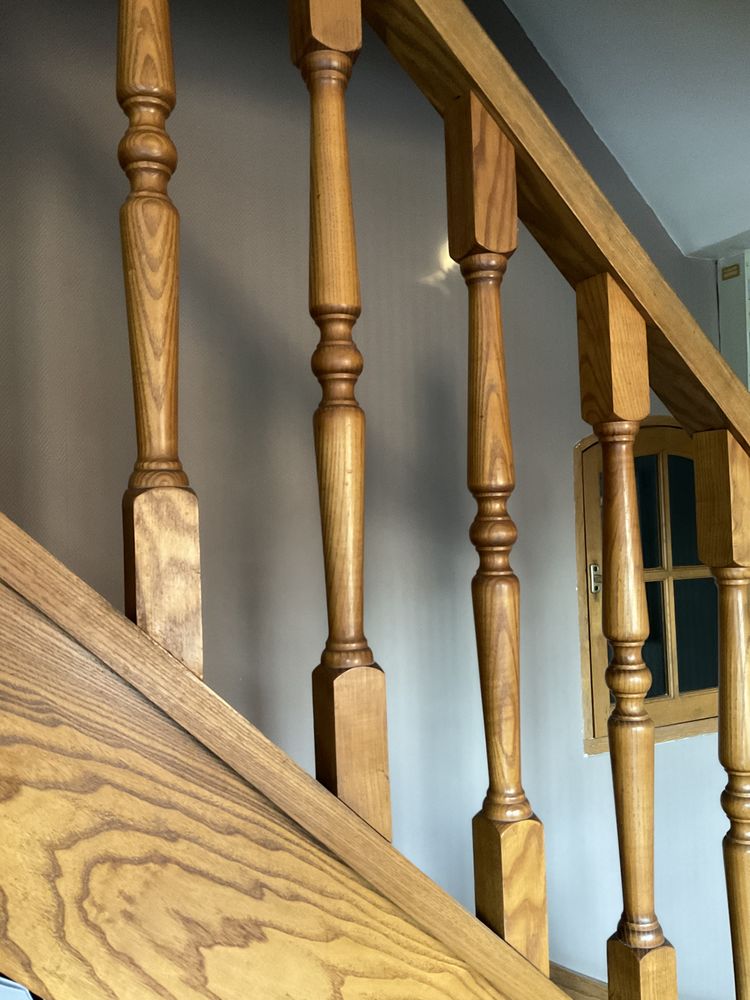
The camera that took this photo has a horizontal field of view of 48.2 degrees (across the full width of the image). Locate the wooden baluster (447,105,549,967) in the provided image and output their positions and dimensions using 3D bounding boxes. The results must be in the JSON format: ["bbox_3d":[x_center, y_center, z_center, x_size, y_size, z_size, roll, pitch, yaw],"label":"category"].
[{"bbox_3d":[0.110,0.031,0.767,0.045,0.790,0.045,-1,-2,-27],"label":"wooden baluster"}]

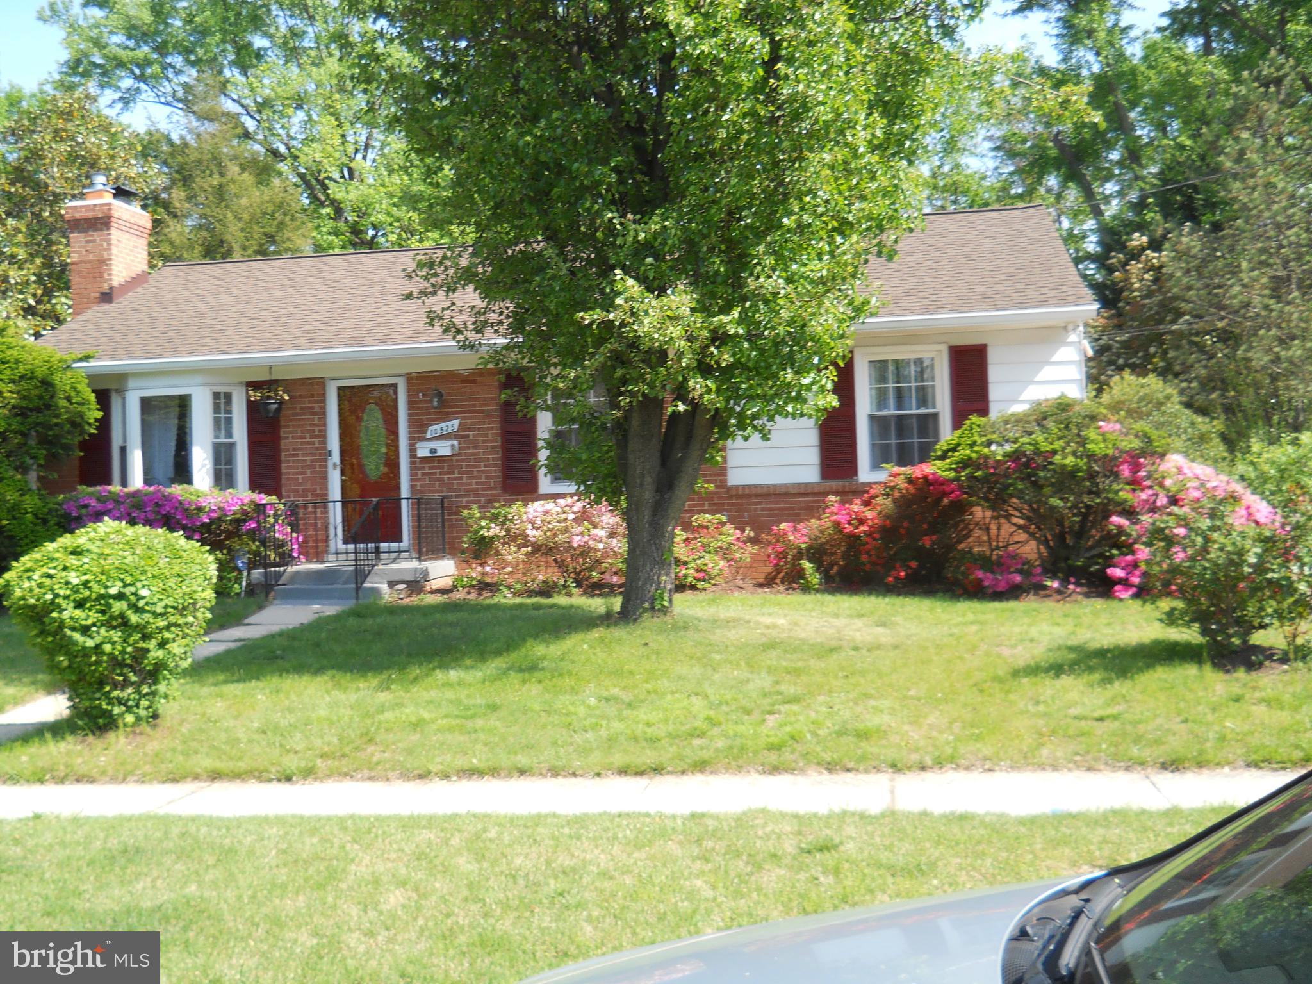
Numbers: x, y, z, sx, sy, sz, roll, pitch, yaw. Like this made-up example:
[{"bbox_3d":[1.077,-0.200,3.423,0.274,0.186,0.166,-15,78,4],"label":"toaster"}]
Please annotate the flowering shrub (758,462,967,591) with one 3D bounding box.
[{"bbox_3d":[2.221,0.341,14.807,2.203,1.254,1.300,-2,-1,9],"label":"flowering shrub"}]

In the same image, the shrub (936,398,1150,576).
[{"bbox_3d":[3.910,-0.043,14.282,2.175,1.865,1.900,-2,-1,9],"label":"shrub"}]

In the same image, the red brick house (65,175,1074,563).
[{"bbox_3d":[-1.090,-1.637,20.068,13.050,5.860,8.850,-2,-1,9],"label":"red brick house"}]

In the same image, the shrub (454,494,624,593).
[{"bbox_3d":[-1.212,0.560,15.470,2.025,1.021,1.150,-2,-1,9],"label":"shrub"}]

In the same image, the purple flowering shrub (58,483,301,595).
[{"bbox_3d":[-5.425,0.578,15.960,2.878,1.305,1.250,-2,-1,9],"label":"purple flowering shrub"}]

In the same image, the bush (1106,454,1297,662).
[{"bbox_3d":[4.390,0.533,11.300,1.521,1.627,1.500,-2,-1,9],"label":"bush"}]

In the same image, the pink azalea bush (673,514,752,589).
[{"bbox_3d":[0.564,0.633,15.329,0.968,0.780,0.850,-2,-1,9],"label":"pink azalea bush"}]

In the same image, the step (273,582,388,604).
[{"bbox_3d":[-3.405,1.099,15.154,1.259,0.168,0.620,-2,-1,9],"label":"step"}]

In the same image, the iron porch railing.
[{"bbox_3d":[-3.513,0.625,15.670,1.877,1.051,1.550,-2,-1,9],"label":"iron porch railing"}]

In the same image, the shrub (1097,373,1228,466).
[{"bbox_3d":[6.161,-0.233,16.975,1.750,2.431,1.750,-2,-1,9],"label":"shrub"}]

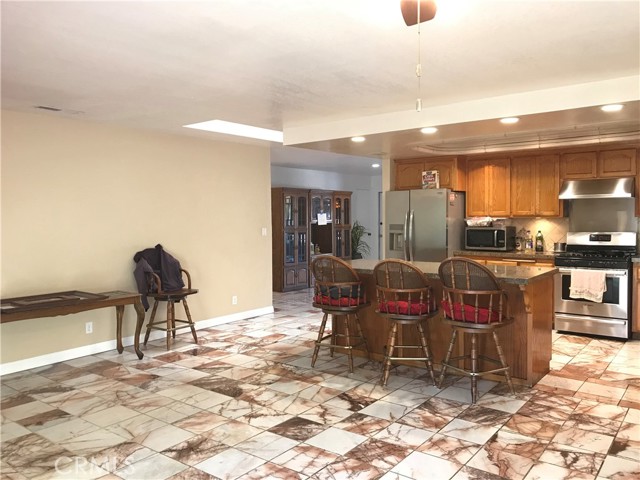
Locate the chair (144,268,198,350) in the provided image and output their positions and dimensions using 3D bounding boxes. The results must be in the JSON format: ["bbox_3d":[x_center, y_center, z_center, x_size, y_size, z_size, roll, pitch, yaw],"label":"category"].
[{"bbox_3d":[-1.704,0.659,5.880,0.540,1.050,0.470,1,3,38],"label":"chair"}]

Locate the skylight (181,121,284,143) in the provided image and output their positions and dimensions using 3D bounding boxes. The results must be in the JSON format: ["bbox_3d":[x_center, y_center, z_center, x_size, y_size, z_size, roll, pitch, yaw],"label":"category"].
[{"bbox_3d":[-0.741,-1.311,6.310,0.570,0.060,1.900,1,3,38],"label":"skylight"}]

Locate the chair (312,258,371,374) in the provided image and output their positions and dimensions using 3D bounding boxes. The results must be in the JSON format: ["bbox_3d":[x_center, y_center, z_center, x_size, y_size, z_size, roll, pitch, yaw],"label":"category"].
[{"bbox_3d":[0.183,0.672,4.928,0.470,1.055,0.540,1,3,30],"label":"chair"}]

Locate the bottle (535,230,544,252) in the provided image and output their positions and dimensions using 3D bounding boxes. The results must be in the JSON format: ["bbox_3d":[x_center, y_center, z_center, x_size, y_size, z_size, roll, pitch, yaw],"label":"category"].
[{"bbox_3d":[2.832,0.017,6.661,0.080,0.276,0.080,1,3,37],"label":"bottle"}]

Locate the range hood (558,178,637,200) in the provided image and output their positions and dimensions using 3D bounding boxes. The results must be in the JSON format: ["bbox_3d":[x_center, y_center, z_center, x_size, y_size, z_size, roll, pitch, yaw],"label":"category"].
[{"bbox_3d":[3.290,-0.600,6.111,0.755,0.232,0.500,1,3,37],"label":"range hood"}]

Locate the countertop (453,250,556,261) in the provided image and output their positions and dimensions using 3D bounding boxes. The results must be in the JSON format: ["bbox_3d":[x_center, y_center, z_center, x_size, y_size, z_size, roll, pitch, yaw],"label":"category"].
[{"bbox_3d":[2.493,0.195,6.796,1.240,0.042,0.640,1,3,38],"label":"countertop"}]

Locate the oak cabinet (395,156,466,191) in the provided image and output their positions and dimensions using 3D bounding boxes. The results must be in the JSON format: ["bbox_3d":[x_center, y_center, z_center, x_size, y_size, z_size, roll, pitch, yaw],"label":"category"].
[{"bbox_3d":[1.641,-0.923,7.441,0.932,0.445,0.580,1,3,38],"label":"oak cabinet"}]

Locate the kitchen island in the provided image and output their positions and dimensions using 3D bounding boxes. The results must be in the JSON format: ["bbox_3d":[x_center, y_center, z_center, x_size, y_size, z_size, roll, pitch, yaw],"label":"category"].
[{"bbox_3d":[1.076,0.720,5.009,2.080,0.900,0.960,1,3,37],"label":"kitchen island"}]

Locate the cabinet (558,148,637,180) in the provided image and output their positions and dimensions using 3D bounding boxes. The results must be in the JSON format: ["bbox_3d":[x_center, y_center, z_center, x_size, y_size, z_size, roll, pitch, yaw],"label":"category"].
[{"bbox_3d":[3.341,-0.892,6.155,0.760,0.355,0.340,1,3,37],"label":"cabinet"}]

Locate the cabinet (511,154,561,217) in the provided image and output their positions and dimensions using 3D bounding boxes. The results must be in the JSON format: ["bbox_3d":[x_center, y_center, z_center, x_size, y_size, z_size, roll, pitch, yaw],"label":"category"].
[{"bbox_3d":[2.792,-0.687,6.589,0.625,0.793,0.340,1,3,37],"label":"cabinet"}]

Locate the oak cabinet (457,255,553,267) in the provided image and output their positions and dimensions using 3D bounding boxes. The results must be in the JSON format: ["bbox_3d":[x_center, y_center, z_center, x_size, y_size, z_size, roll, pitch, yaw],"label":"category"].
[{"bbox_3d":[2.506,0.648,6.824,1.240,0.867,0.610,1,3,38],"label":"oak cabinet"}]

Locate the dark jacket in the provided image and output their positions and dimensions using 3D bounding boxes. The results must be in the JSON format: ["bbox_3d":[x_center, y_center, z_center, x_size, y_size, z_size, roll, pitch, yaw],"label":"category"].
[{"bbox_3d":[-1.821,0.413,5.943,0.320,0.720,0.570,1,3,38],"label":"dark jacket"}]

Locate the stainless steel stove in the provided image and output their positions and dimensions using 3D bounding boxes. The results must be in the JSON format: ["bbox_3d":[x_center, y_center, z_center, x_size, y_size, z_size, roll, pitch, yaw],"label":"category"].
[{"bbox_3d":[3.243,0.507,6.090,0.755,1.170,0.670,1,3,37],"label":"stainless steel stove"}]

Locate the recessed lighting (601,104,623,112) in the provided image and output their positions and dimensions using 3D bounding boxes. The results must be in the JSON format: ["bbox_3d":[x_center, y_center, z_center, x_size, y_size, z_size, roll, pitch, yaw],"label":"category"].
[{"bbox_3d":[2.281,-1.029,4.044,0.165,0.040,0.165,1,3,38],"label":"recessed lighting"}]

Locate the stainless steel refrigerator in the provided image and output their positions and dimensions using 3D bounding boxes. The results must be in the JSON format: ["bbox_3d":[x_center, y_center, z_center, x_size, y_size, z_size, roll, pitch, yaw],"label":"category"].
[{"bbox_3d":[1.502,0.184,7.264,0.910,1.745,0.800,1,3,37],"label":"stainless steel refrigerator"}]

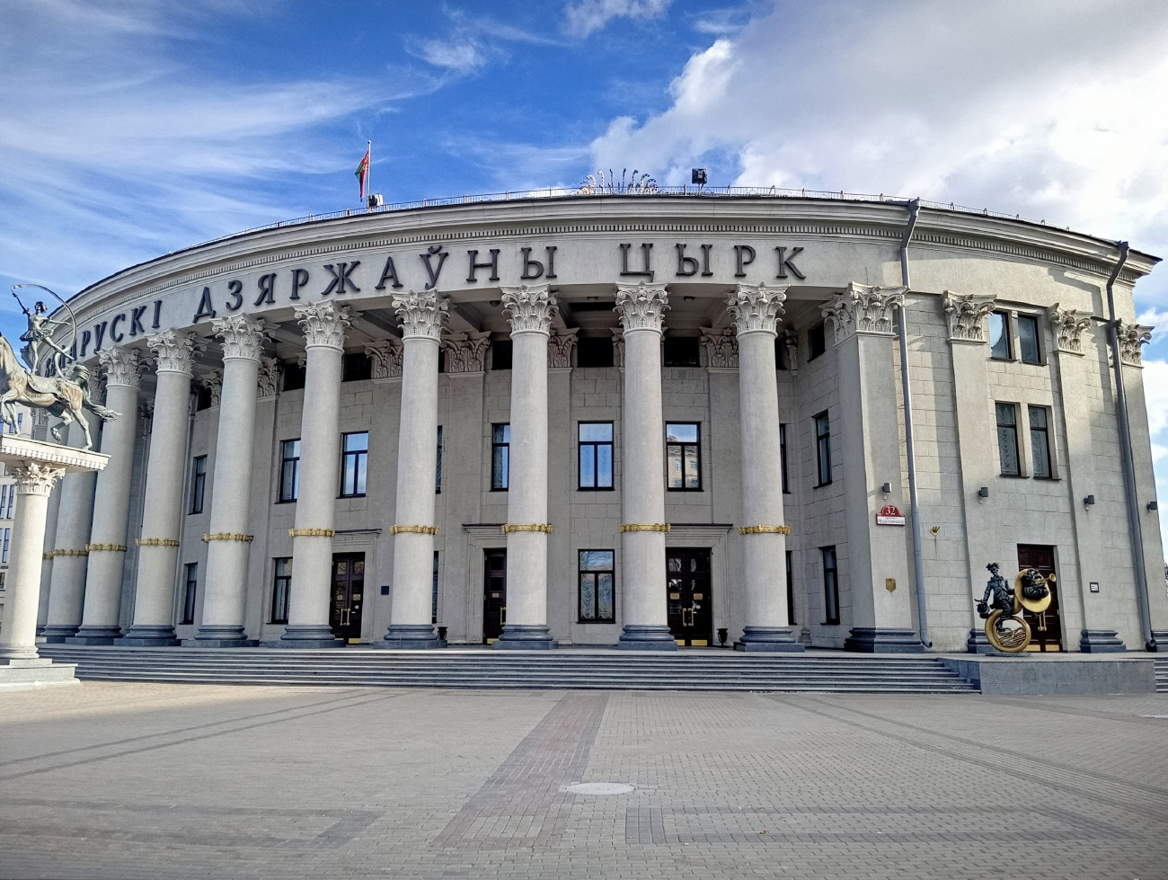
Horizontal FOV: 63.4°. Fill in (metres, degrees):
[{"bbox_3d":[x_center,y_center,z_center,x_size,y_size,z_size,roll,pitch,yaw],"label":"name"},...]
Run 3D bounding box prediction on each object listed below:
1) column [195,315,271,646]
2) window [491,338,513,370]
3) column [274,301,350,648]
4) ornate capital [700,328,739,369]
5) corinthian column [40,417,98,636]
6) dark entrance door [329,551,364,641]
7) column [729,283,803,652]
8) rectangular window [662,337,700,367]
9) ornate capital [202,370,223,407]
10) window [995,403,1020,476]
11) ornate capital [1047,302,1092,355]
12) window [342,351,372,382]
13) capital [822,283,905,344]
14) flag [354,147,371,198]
[{"bbox_3d":[-13.639,1.551,36.824,1.919,12.695,1.919,-5,-13,26],"label":"column"},{"bbox_3d":[-3.002,-3.457,38.358,1.440,1.260,0.200,-2,-11,10],"label":"window"},{"bbox_3d":[-9.339,1.155,33.234,1.861,12.006,1.861,-4,-12,19],"label":"column"},{"bbox_3d":[5.835,-3.639,38.459,2.098,1.595,0.549,1,-11,-5],"label":"ornate capital"},{"bbox_3d":[-22.654,2.826,42.373,1.880,12.165,1.880,11,-15,-43],"label":"corinthian column"},{"bbox_3d":[-9.325,6.278,37.496,1.801,3.563,0.158,-5,-12,23],"label":"dark entrance door"},{"bbox_3d":[5.903,0.865,31.445,1.823,11.956,1.823,1,-11,-6],"label":"column"},{"bbox_3d":[3.824,-3.452,36.868,1.392,1.205,0.200,1,-11,-3],"label":"rectangular window"},{"bbox_3d":[-16.524,-2.234,43.076,2.158,1.603,0.693,-9,-14,39],"label":"ornate capital"},{"bbox_3d":[14.709,0.037,33.074,1.109,2.623,0.158,5,-12,-22],"label":"window"},{"bbox_3d":[17.555,-3.848,34.231,1.960,1.603,0.742,6,-12,-27],"label":"ornate capital"},{"bbox_3d":[-9.636,-3.094,40.390,1.450,1.270,0.200,-5,-12,24],"label":"window"},{"bbox_3d":[9.736,-4.159,32.808,2.227,1.643,2.474,3,-11,-12],"label":"capital"},{"bbox_3d":[-7.767,-9.300,33.142,0.544,1.980,0.356,-3,-11,14],"label":"flag"}]

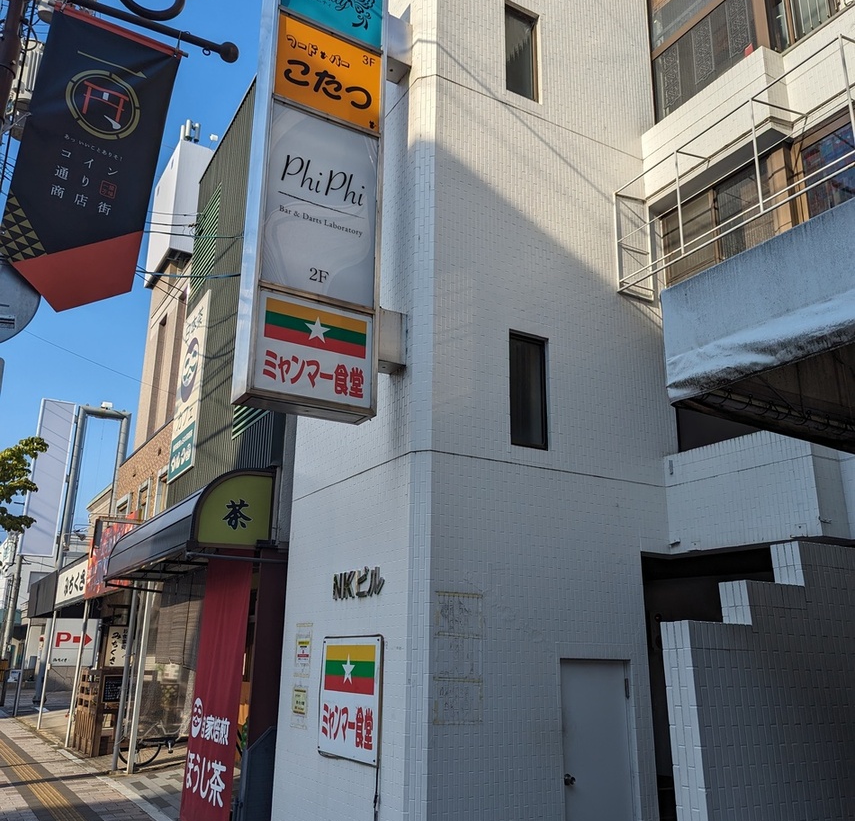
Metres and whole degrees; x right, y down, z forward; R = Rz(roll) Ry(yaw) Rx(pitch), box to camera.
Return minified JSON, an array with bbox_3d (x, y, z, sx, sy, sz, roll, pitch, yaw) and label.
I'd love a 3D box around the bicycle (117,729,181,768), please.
[{"bbox_3d":[-4.142,5.257,12.946,1.780,1.050,0.560,13,-21,-33],"label":"bicycle"}]

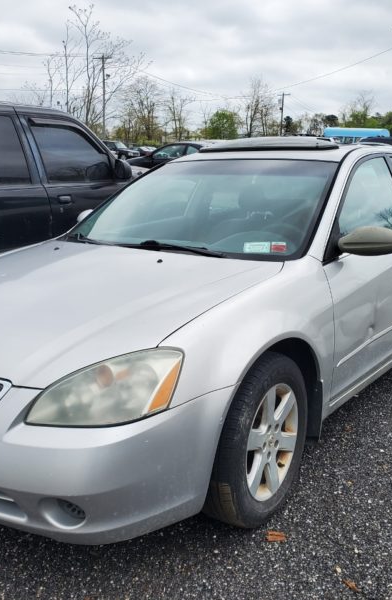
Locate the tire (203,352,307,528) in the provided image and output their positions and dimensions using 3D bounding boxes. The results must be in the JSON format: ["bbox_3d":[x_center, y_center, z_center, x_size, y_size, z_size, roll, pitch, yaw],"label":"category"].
[{"bbox_3d":[0.226,0.513,2.301,0.215,0.660,0.660,7,15,32],"label":"tire"}]

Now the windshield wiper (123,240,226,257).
[{"bbox_3d":[-0.125,-0.230,2.736,0.610,0.070,0.110,9,16,36],"label":"windshield wiper"}]

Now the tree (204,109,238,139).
[{"bbox_3d":[2.546,-16.825,60.000,3.500,4.600,3.500,0,13,0],"label":"tree"}]

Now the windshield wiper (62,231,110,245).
[{"bbox_3d":[-0.547,-0.305,3.081,0.480,0.060,0.100,9,16,36],"label":"windshield wiper"}]

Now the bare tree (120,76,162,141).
[{"bbox_3d":[-5.466,-19.025,62.967,4.500,8.300,4.500,-2,14,-4],"label":"bare tree"}]

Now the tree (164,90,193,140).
[{"bbox_3d":[-1.904,-19.810,67.851,3.200,7.300,3.200,-1,13,-1],"label":"tree"}]

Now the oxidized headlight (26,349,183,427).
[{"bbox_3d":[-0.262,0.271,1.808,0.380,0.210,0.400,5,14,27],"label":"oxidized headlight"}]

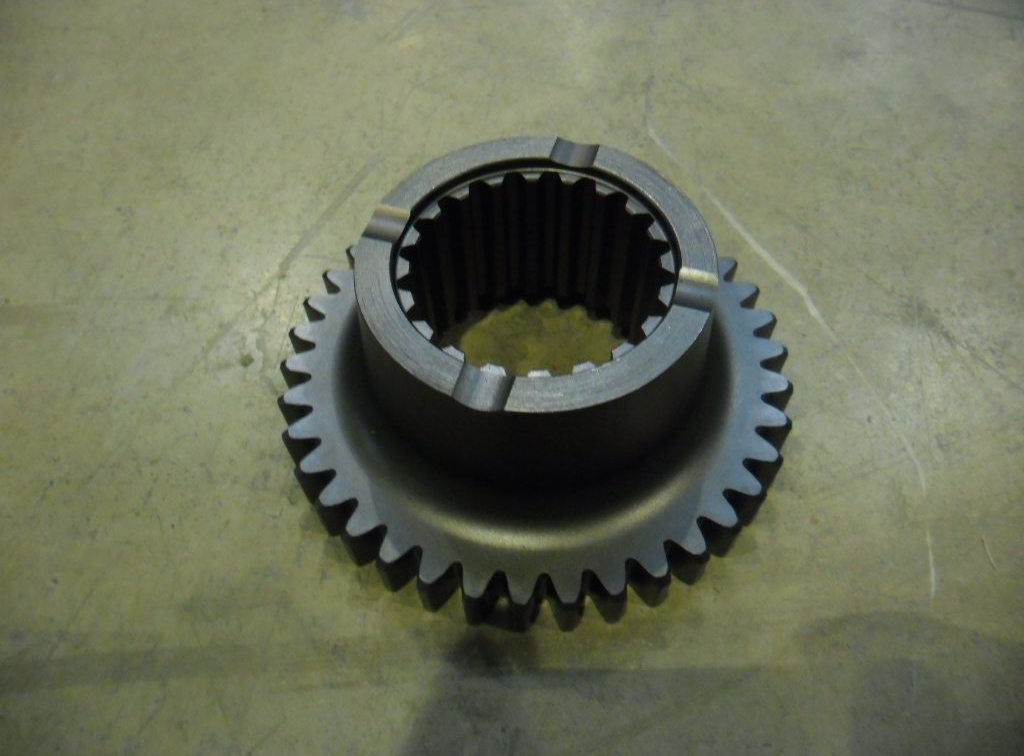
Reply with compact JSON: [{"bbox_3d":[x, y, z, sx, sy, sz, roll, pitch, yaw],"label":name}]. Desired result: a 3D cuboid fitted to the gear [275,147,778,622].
[{"bbox_3d":[0.007,-0.012,0.227,0.151,0.066,0.151,12,58,9],"label":"gear"}]

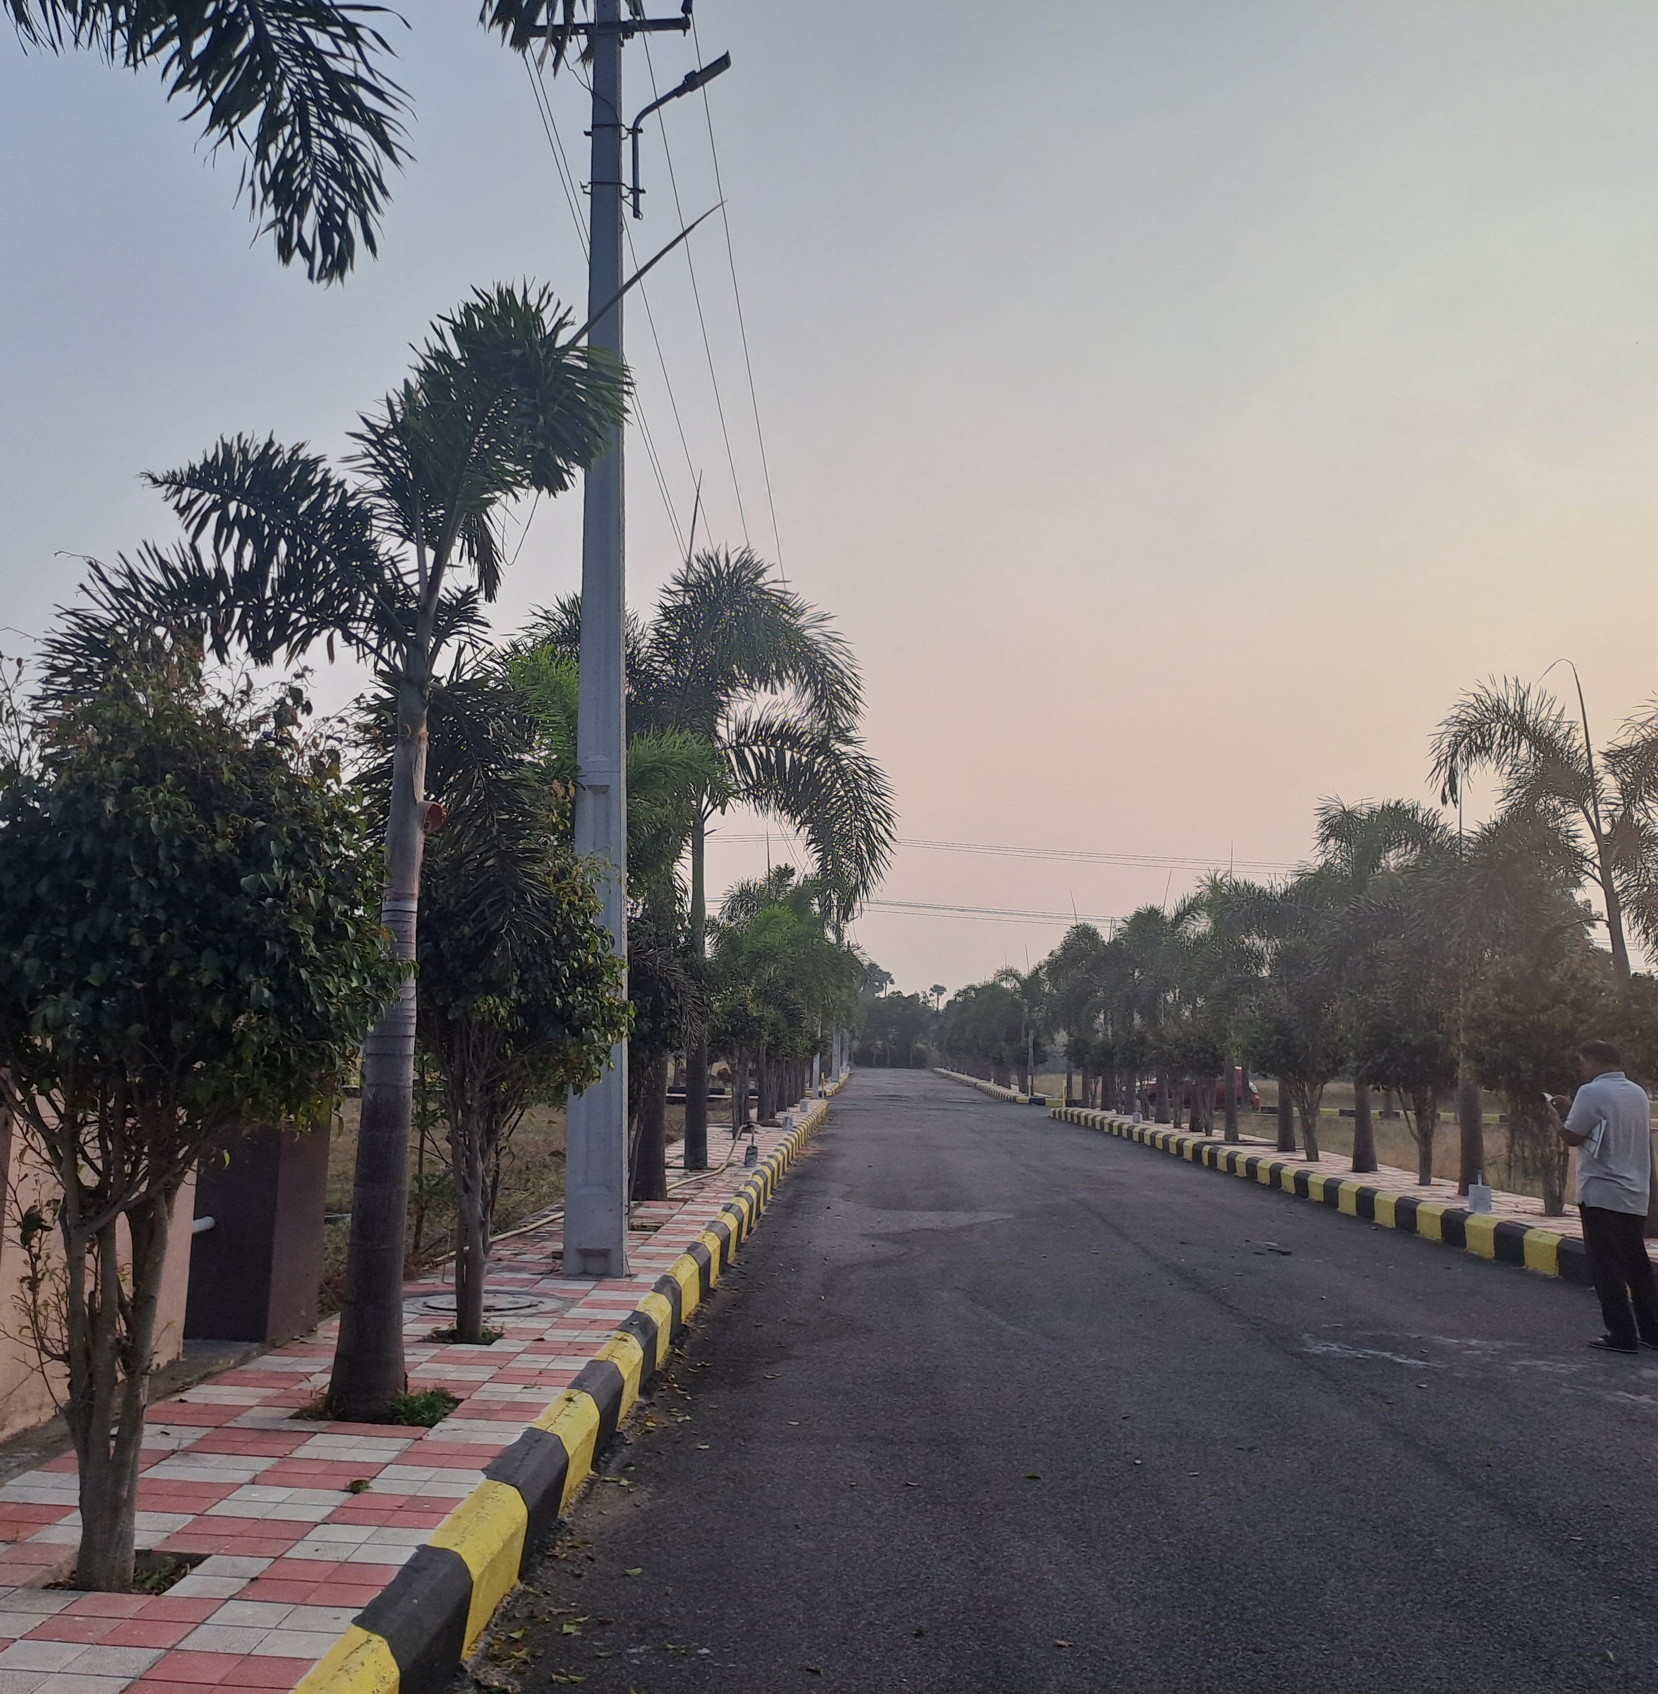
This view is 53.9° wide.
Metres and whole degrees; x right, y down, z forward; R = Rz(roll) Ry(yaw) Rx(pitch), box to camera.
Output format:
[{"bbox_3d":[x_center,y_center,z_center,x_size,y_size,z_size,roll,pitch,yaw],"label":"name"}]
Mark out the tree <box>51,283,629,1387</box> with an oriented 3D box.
[{"bbox_3d":[-1.829,-0.085,5.998,2.156,4.164,1.850,-1,-7,0],"label":"tree"}]

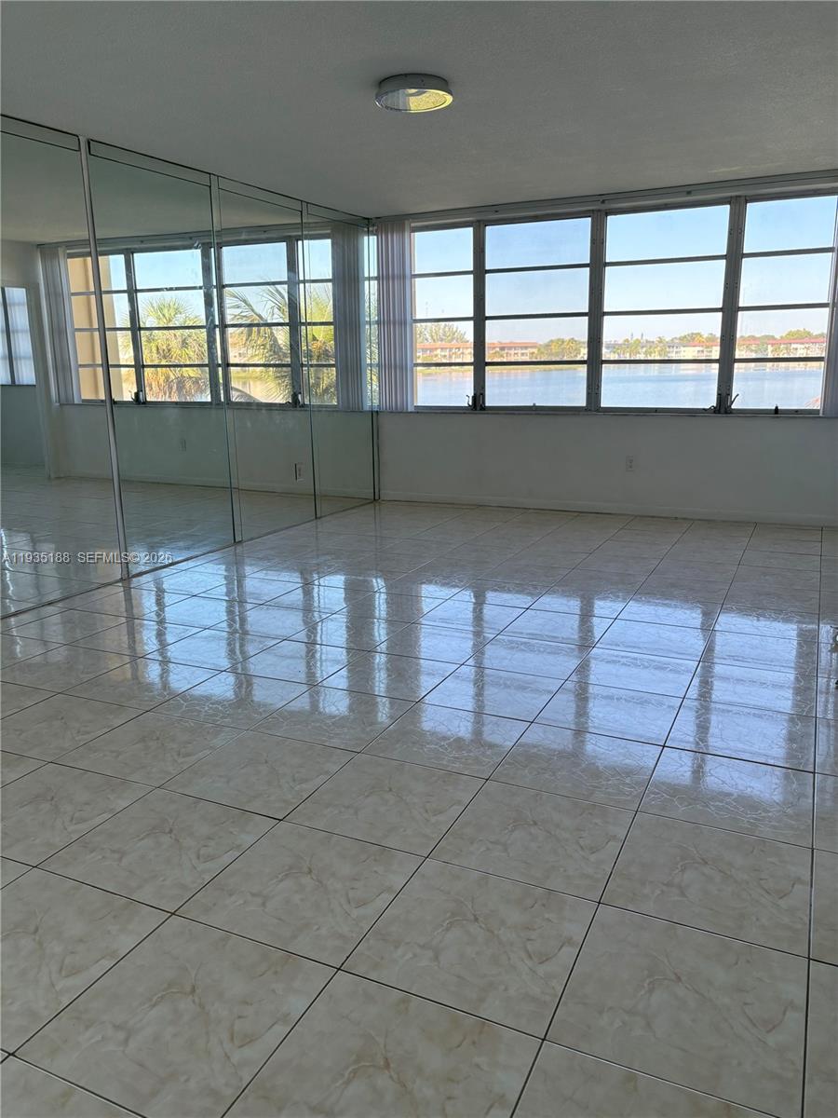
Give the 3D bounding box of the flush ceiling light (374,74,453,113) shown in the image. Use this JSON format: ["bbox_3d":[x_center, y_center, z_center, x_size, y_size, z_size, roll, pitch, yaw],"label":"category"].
[{"bbox_3d":[-0.022,-2.072,3.740,0.347,0.065,0.347,-1,13,0],"label":"flush ceiling light"}]

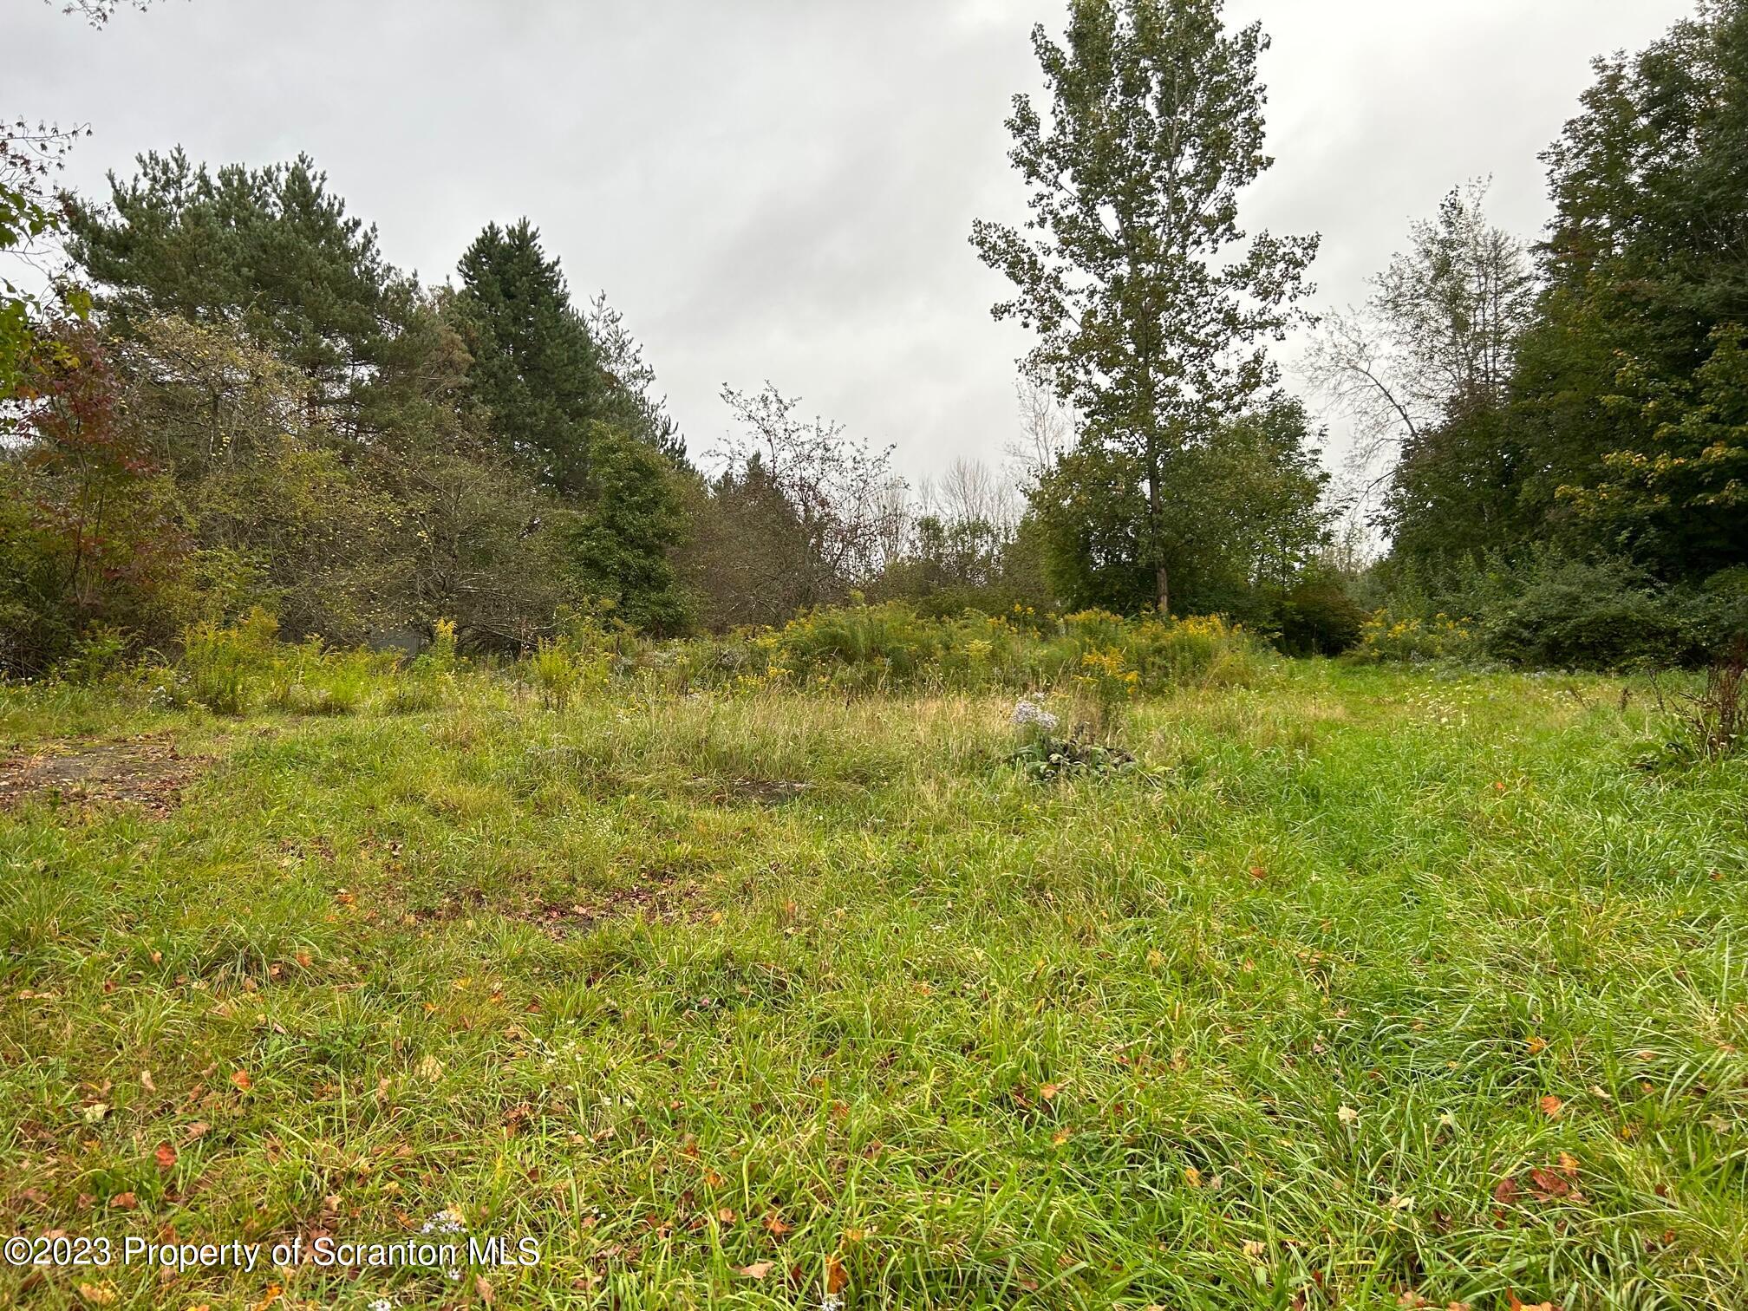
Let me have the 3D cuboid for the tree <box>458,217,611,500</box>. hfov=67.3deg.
[{"bbox_3d":[-8.633,-5.522,33.244,4.300,10.900,4.300,0,3,0],"label":"tree"}]

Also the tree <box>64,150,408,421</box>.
[{"bbox_3d":[-15.074,-6.152,31.259,8.000,11.600,7.200,0,3,0],"label":"tree"}]

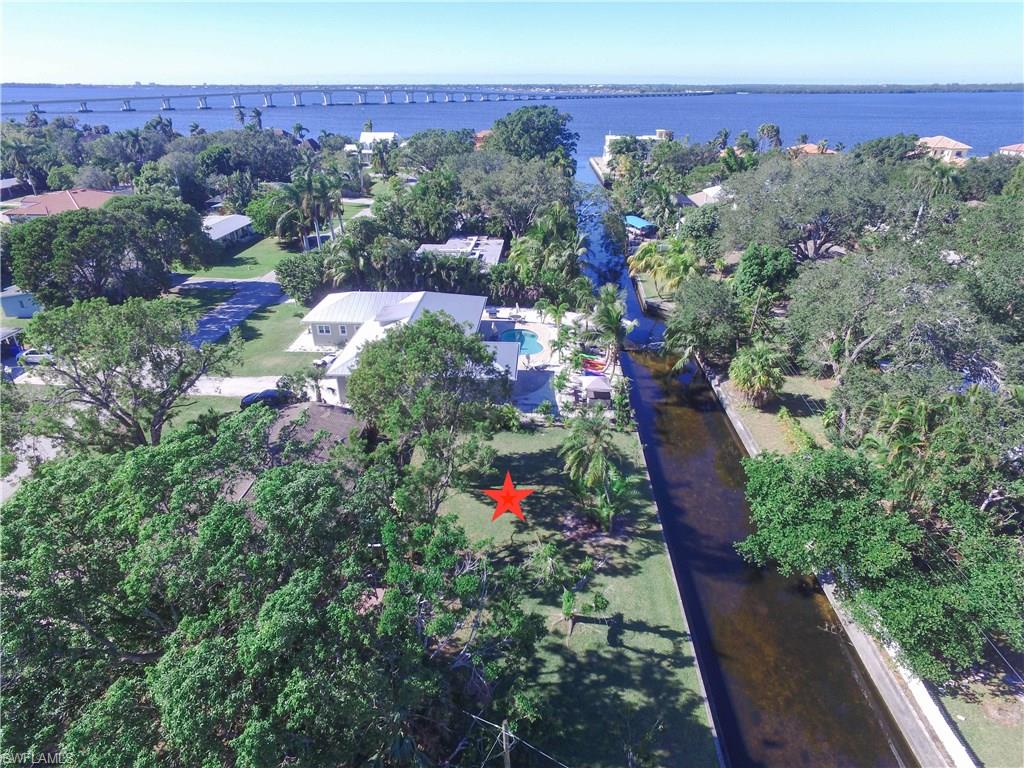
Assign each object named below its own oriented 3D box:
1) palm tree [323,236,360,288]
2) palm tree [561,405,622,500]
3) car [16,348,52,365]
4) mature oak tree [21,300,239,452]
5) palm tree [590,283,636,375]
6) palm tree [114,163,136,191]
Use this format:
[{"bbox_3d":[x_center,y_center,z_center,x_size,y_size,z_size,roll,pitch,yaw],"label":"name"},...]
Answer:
[{"bbox_3d":[-24.000,-16.616,81.917,5.600,8.000,5.600,0,27,0],"label":"palm tree"},{"bbox_3d":[5.400,5.238,40.435,4.300,7.100,4.300,1,27,3],"label":"palm tree"},{"bbox_3d":[-50.450,-3.113,63.108,4.400,1.500,1.800,0,27,0],"label":"car"},{"bbox_3d":[-29.200,-0.233,45.705,15.500,11.800,14.500,0,27,0],"label":"mature oak tree"},{"bbox_3d":[9.900,-5.361,58.807,4.800,9.000,4.800,0,27,0],"label":"palm tree"},{"bbox_3d":[-104.500,-56.684,160.828,5.600,7.500,5.600,0,27,0],"label":"palm tree"}]

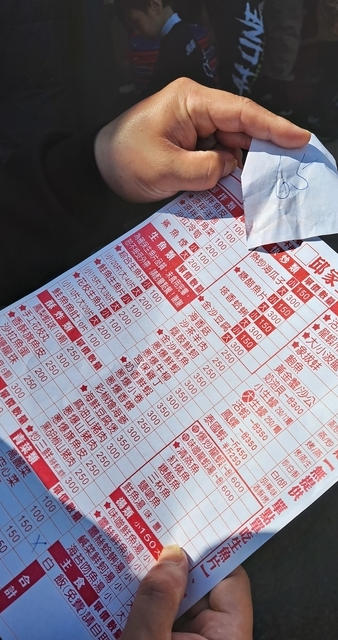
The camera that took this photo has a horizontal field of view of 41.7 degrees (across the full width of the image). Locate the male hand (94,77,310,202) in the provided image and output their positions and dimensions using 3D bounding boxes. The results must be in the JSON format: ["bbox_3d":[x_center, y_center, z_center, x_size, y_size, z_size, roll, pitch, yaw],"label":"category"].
[{"bbox_3d":[0.026,-0.129,0.318,0.148,0.082,0.080,0,34,0],"label":"male hand"}]

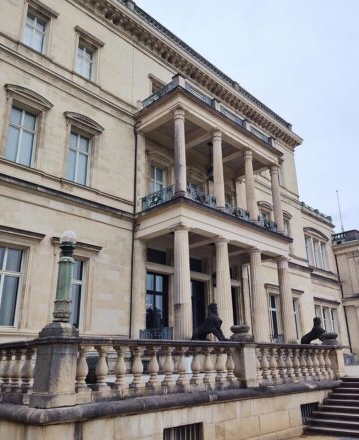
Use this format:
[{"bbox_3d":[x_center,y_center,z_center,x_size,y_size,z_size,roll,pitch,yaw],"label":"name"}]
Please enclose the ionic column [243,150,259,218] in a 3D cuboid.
[{"bbox_3d":[4.743,-2.262,25.789,0.604,5.090,0.605,-20,-27,41],"label":"ionic column"}]

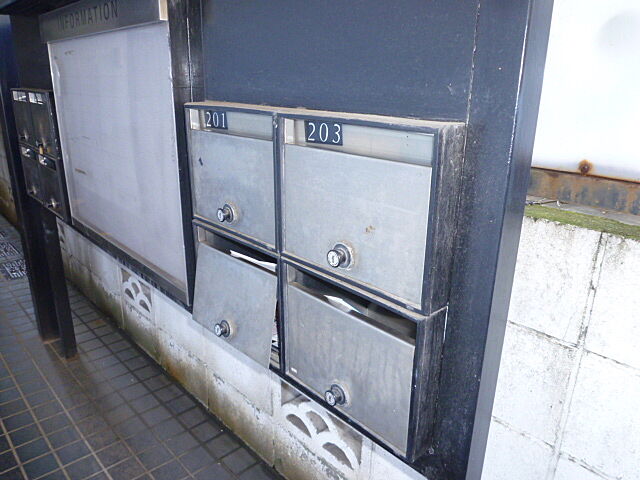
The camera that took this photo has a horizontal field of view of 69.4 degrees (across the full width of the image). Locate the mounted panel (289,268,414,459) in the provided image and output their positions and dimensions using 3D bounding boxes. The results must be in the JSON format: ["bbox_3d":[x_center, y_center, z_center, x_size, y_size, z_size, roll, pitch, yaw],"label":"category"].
[{"bbox_3d":[0.028,0.162,0.643,0.030,0.191,0.238,-17,26,-40],"label":"mounted panel"}]

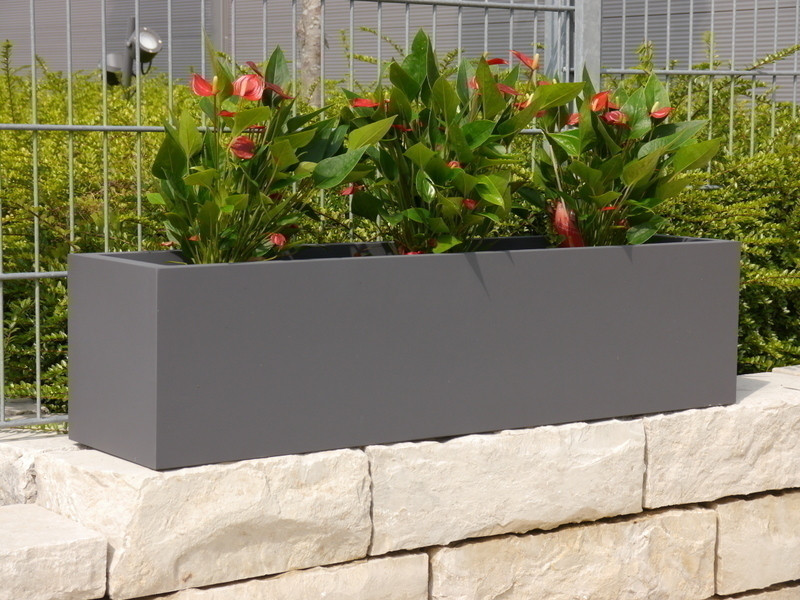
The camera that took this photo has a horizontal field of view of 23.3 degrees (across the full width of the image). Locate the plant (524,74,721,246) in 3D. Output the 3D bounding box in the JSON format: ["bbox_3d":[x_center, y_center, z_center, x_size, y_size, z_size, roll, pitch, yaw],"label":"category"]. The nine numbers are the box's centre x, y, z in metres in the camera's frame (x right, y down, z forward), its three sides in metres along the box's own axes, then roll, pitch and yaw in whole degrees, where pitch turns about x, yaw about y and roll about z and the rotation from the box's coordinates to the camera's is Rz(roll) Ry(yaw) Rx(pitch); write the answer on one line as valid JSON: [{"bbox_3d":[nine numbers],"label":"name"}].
[{"bbox_3d":[0.340,-0.202,2.953,0.280,0.287,0.260,1,6,0],"label":"plant"}]

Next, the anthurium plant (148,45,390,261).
[{"bbox_3d":[-0.176,-0.183,2.587,0.300,0.315,0.270,-4,7,-35],"label":"anthurium plant"}]

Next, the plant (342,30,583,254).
[{"bbox_3d":[0.089,-0.215,2.770,0.320,0.346,0.280,-4,7,-35],"label":"plant"}]

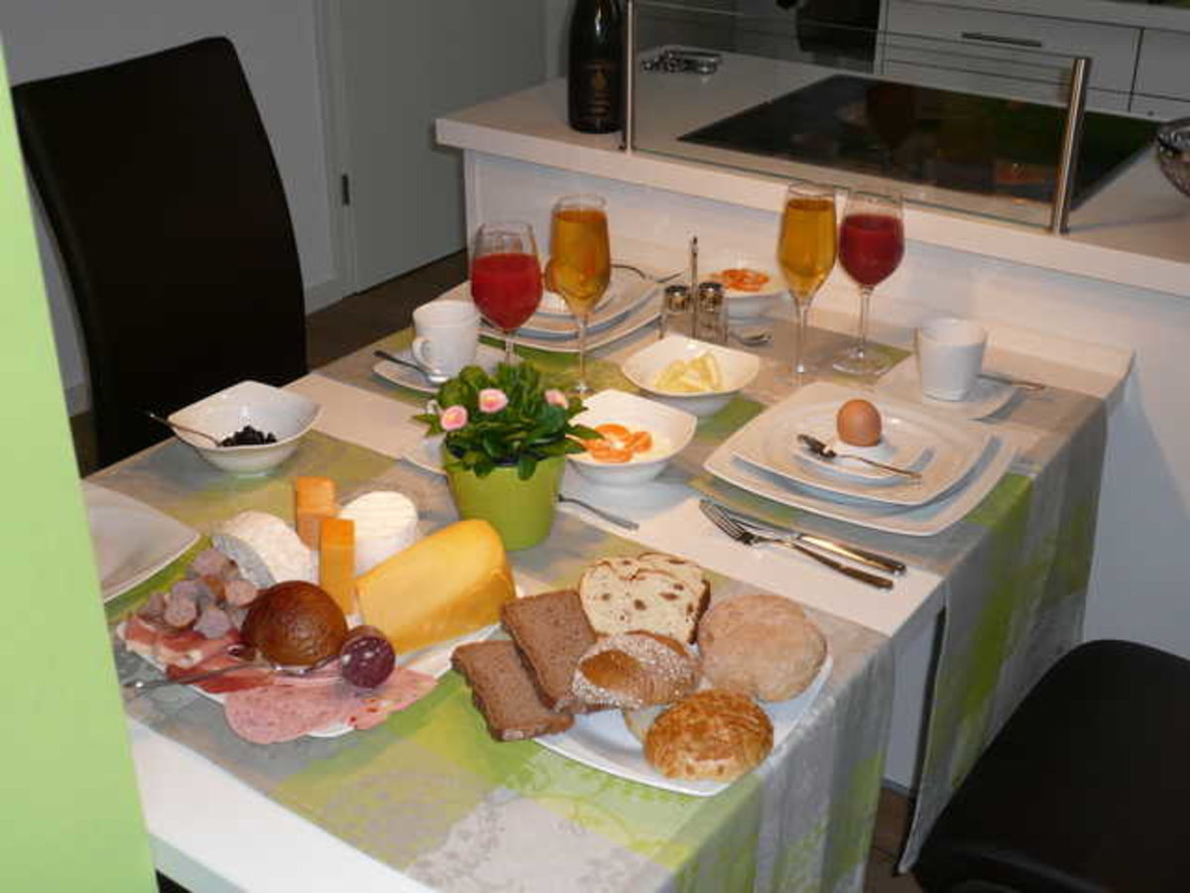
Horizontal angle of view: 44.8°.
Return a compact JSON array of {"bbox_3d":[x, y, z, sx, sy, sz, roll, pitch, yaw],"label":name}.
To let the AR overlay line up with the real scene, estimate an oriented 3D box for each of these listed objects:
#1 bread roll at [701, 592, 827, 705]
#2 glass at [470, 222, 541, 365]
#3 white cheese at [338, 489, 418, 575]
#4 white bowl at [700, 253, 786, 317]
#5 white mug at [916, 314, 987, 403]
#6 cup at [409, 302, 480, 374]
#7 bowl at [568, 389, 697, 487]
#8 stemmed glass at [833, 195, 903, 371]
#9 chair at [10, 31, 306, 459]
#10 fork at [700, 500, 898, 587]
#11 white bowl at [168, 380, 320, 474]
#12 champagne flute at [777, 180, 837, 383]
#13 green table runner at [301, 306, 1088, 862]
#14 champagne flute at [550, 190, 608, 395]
[{"bbox_3d":[0.133,0.155,1.146,0.103,0.055,0.103,0,27,0],"label":"bread roll"},{"bbox_3d":[-0.093,-0.140,1.594,0.077,0.205,0.077,0,27,0],"label":"glass"},{"bbox_3d":[-0.196,0.079,1.320,0.078,0.044,0.079,0,27,0],"label":"white cheese"},{"bbox_3d":[0.175,-0.202,1.882,0.127,0.056,0.127,17,32,31],"label":"white bowl"},{"bbox_3d":[0.405,-0.101,1.631,0.079,0.075,0.104,17,32,31],"label":"white mug"},{"bbox_3d":[-0.180,-0.122,1.686,0.079,0.077,0.102,16,31,28],"label":"cup"},{"bbox_3d":[0.027,0.004,1.450,0.139,0.055,0.139,18,32,31],"label":"bowl"},{"bbox_3d":[0.323,-0.193,1.700,0.077,0.203,0.077,0,27,0],"label":"stemmed glass"},{"bbox_3d":[-0.479,-0.018,2.130,0.570,1.030,0.410,18,32,30],"label":"chair"},{"bbox_3d":[0.180,0.095,1.348,0.212,0.020,0.024,20,33,34],"label":"fork"},{"bbox_3d":[-0.363,-0.011,1.508,0.139,0.055,0.139,18,32,31],"label":"white bowl"},{"bbox_3d":[0.244,-0.183,1.654,0.067,0.227,0.067,0,27,0],"label":"champagne flute"},{"bbox_3d":[0.125,0.087,1.760,0.807,0.355,0.461,17,32,31],"label":"green table runner"},{"bbox_3d":[-0.014,-0.165,1.621,0.068,0.225,0.068,0,27,0],"label":"champagne flute"}]

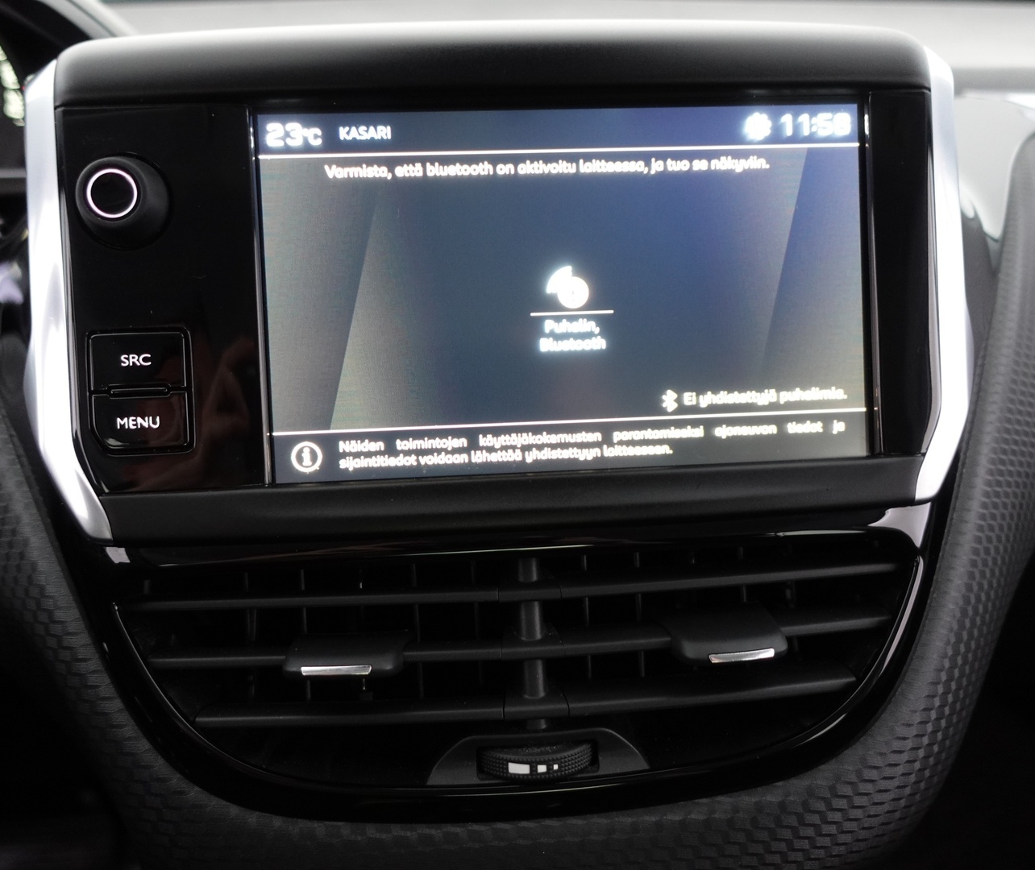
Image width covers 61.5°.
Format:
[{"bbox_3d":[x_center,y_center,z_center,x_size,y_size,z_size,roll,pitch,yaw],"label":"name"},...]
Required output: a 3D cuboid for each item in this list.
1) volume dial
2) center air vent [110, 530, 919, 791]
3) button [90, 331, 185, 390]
[{"bbox_3d":[-0.096,-0.057,0.209,0.023,0.023,0.011,-3,1,-4],"label":"volume dial"},{"bbox_3d":[0.004,0.056,0.227,0.203,0.064,0.034,-3,1,-4],"label":"center air vent"},{"bbox_3d":[-0.093,-0.018,0.214,0.022,0.014,0.004,-3,1,-4],"label":"button"}]

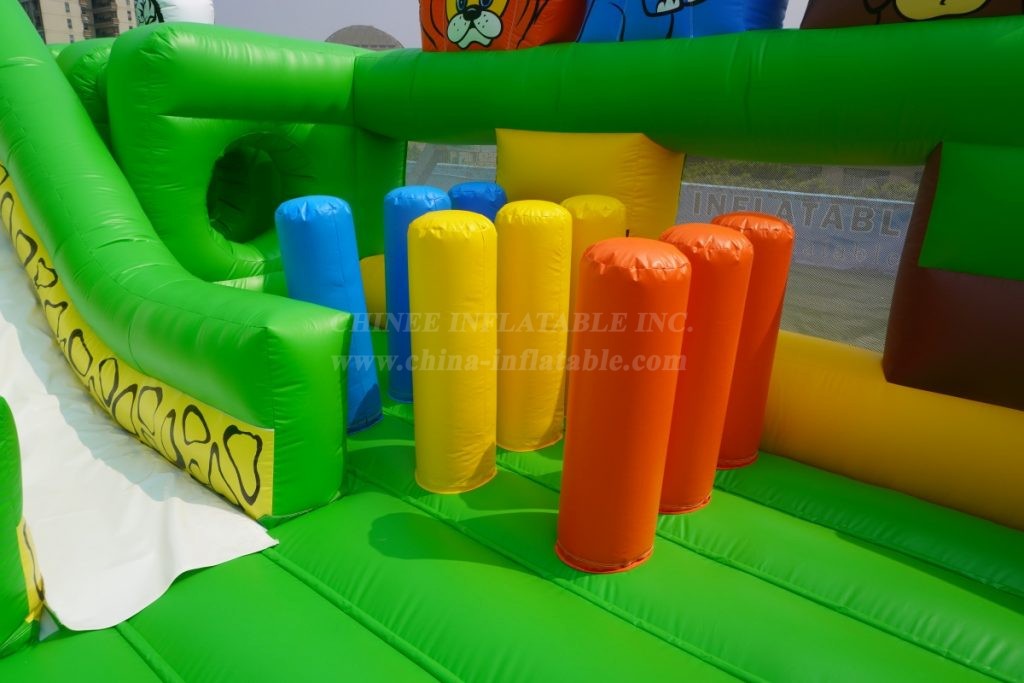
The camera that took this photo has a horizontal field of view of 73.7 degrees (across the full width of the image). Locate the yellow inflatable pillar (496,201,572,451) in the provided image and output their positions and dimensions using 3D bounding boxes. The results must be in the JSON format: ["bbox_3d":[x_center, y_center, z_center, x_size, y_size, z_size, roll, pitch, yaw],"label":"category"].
[{"bbox_3d":[0.100,-0.079,3.447,0.369,1.220,0.369,1,19,0],"label":"yellow inflatable pillar"}]

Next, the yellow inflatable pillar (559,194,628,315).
[{"bbox_3d":[0.442,-0.240,3.999,0.371,1.197,0.371,15,23,34],"label":"yellow inflatable pillar"}]

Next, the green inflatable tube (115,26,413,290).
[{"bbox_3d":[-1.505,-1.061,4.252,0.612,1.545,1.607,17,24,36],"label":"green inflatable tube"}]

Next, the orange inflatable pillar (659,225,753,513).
[{"bbox_3d":[0.759,0.116,2.947,0.371,1.211,0.371,17,23,33],"label":"orange inflatable pillar"}]

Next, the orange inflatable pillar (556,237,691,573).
[{"bbox_3d":[0.400,0.238,2.539,0.378,1.212,0.378,3,20,-1],"label":"orange inflatable pillar"}]

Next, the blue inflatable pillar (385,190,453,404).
[{"bbox_3d":[-0.545,-0.277,3.993,0.373,1.209,0.373,2,19,-1],"label":"blue inflatable pillar"}]

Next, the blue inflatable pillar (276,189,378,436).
[{"bbox_3d":[-0.945,-0.134,3.562,0.372,1.207,0.372,10,24,35],"label":"blue inflatable pillar"}]

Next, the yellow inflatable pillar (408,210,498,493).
[{"bbox_3d":[-0.254,0.045,3.044,0.377,1.215,0.377,1,19,0],"label":"yellow inflatable pillar"}]

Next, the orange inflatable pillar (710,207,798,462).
[{"bbox_3d":[1.007,-0.009,3.058,0.349,1.110,0.349,17,24,36],"label":"orange inflatable pillar"}]

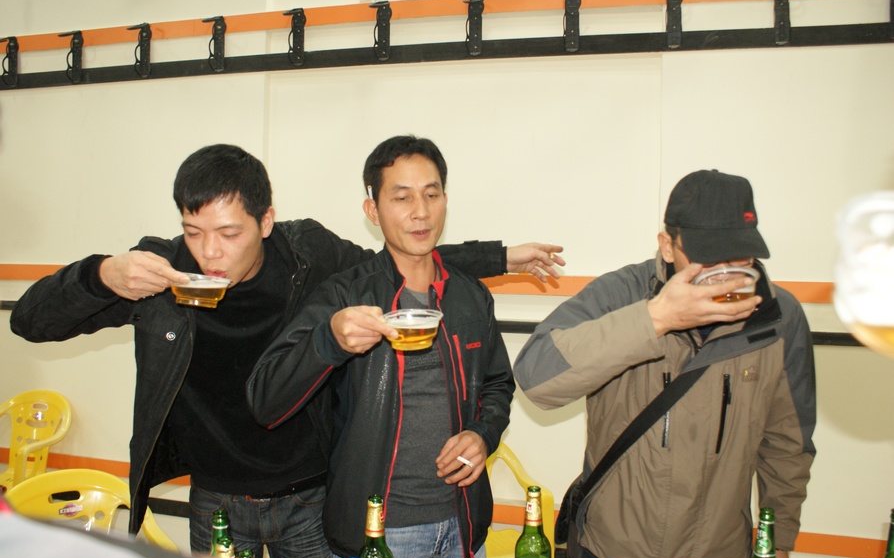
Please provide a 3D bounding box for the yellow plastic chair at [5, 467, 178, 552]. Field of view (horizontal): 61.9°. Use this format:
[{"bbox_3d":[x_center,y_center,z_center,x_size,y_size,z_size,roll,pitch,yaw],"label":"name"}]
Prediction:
[{"bbox_3d":[-1.040,0.990,2.140,0.560,0.790,0.560,-1,3,-44],"label":"yellow plastic chair"}]

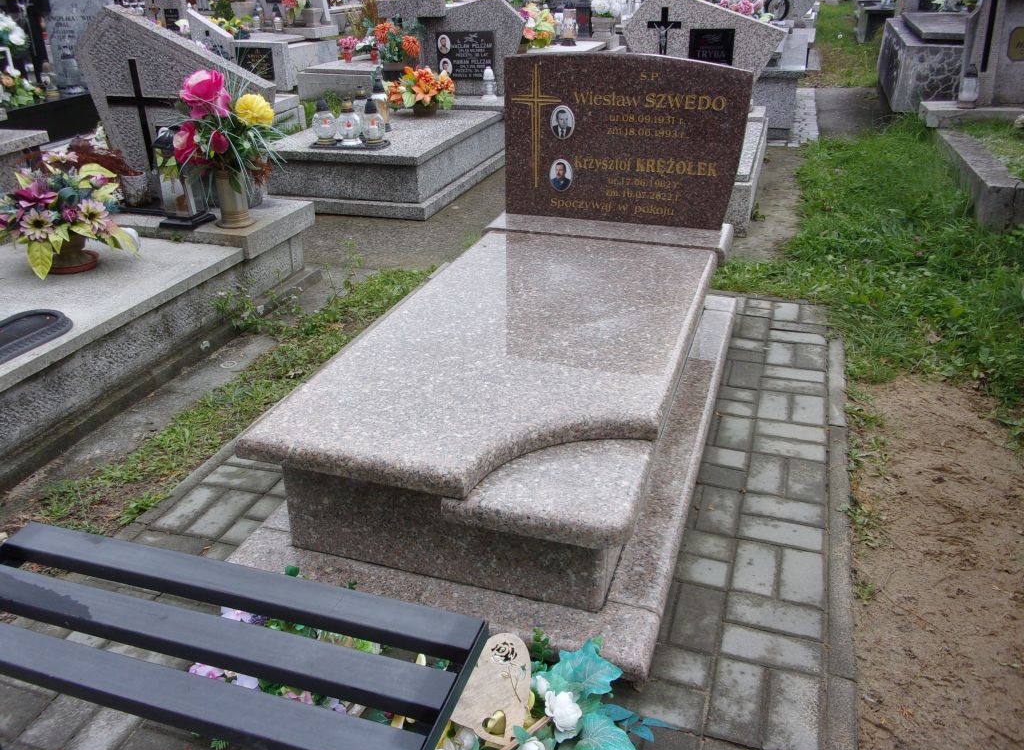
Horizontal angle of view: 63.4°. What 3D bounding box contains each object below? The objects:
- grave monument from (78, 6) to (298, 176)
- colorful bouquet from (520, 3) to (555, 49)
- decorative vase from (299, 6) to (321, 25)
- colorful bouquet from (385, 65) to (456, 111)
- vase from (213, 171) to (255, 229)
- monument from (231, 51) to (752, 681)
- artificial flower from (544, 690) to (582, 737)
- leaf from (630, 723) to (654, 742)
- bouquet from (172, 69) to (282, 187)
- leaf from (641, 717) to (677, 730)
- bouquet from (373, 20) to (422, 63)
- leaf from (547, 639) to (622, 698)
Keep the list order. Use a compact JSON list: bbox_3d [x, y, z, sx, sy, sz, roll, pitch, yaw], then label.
[{"bbox_3d":[-1.401,-1.155,3.571,0.915,0.810,0.110,8,28,17],"label":"grave monument"},{"bbox_3d":[0.248,-3.394,8.066,0.360,0.420,0.340,-1,27,1],"label":"colorful bouquet"},{"bbox_3d":[-2.329,-4.158,9.621,0.230,0.230,0.230,8,28,17],"label":"decorative vase"},{"bbox_3d":[-0.625,-1.963,5.655,0.450,0.300,0.380,8,28,17],"label":"colorful bouquet"},{"bbox_3d":[-1.137,-0.716,3.337,0.164,0.220,0.164,8,28,17],"label":"vase"},{"bbox_3d":[0.111,-0.297,2.339,0.945,0.985,1.880,8,28,17],"label":"monument"},{"bbox_3d":[0.088,0.576,1.413,0.065,0.055,0.065,-1,27,1],"label":"artificial flower"},{"bbox_3d":[0.226,0.624,1.445,0.043,0.014,0.030,8,28,17],"label":"leaf"},{"bbox_3d":[-1.100,-0.953,3.201,0.430,0.430,0.400,8,28,17],"label":"bouquet"},{"bbox_3d":[0.263,0.625,1.485,0.063,0.013,0.021,8,28,17],"label":"leaf"},{"bbox_3d":[-0.817,-2.379,5.908,0.340,0.300,0.320,8,28,17],"label":"bouquet"},{"bbox_3d":[0.134,0.540,1.525,0.135,0.050,0.105,8,28,17],"label":"leaf"}]

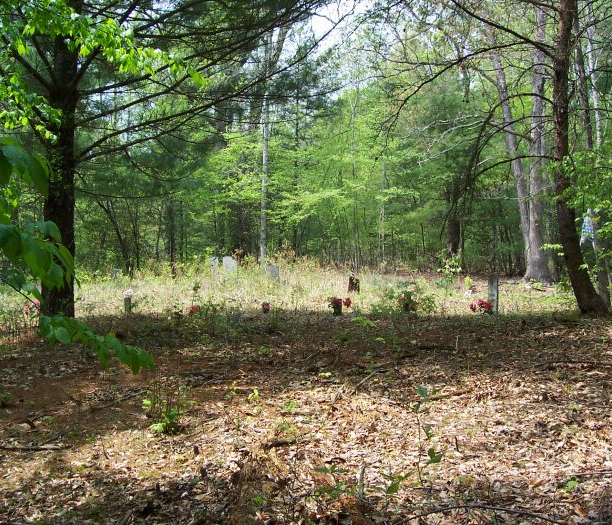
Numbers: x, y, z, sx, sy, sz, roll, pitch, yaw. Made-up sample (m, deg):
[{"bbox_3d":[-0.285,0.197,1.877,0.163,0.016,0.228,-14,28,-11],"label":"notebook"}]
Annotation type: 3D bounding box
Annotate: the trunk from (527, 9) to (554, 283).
[{"bbox_3d":[7.898,-3.941,25.200,0.930,9.200,0.850,0,1,0],"label":"trunk"}]

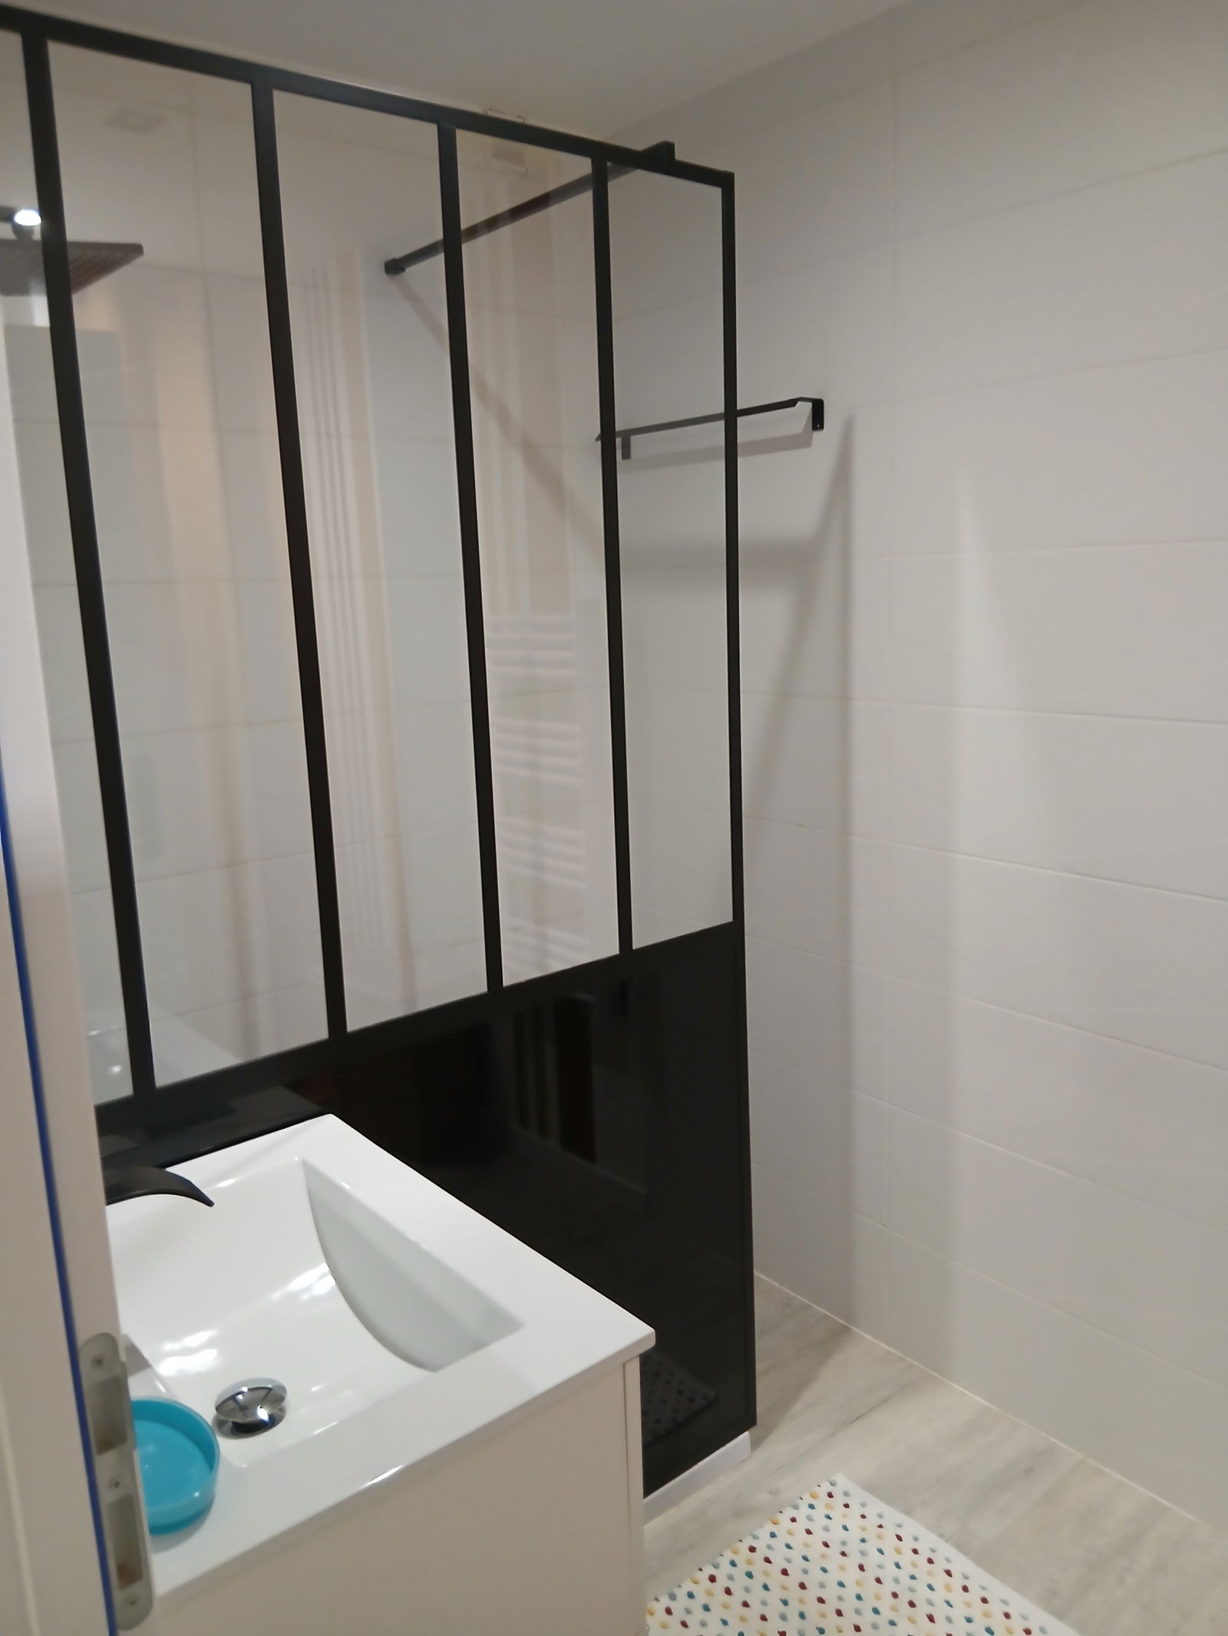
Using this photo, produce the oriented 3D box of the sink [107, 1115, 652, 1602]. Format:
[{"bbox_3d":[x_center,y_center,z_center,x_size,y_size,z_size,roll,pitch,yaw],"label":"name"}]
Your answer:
[{"bbox_3d":[-0.331,0.512,1.156,0.460,0.150,0.605,-11,14,-38],"label":"sink"}]

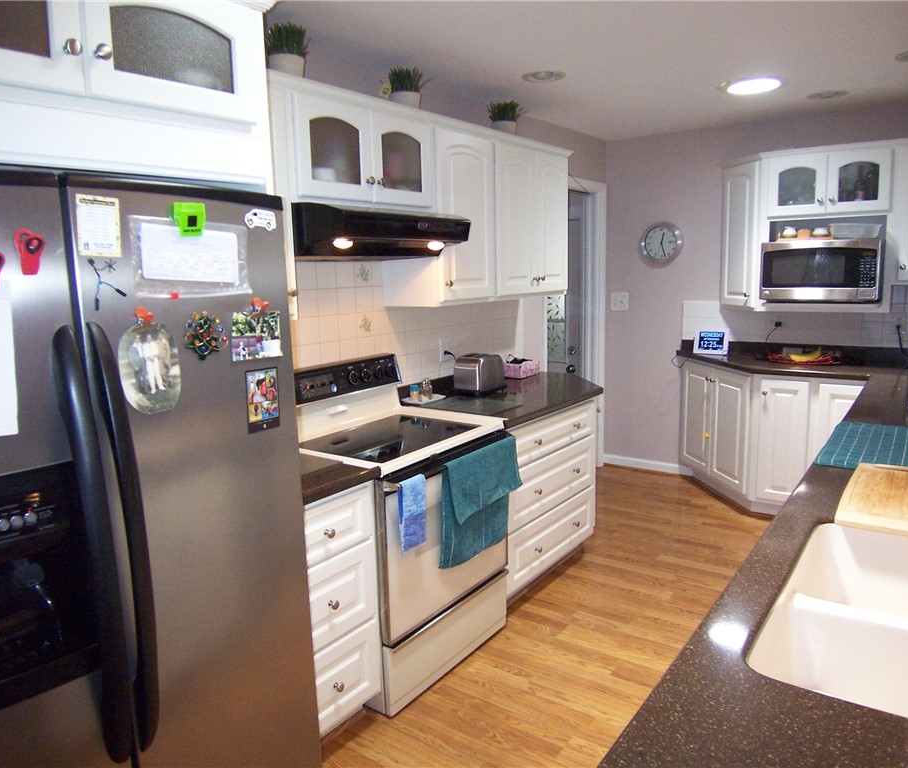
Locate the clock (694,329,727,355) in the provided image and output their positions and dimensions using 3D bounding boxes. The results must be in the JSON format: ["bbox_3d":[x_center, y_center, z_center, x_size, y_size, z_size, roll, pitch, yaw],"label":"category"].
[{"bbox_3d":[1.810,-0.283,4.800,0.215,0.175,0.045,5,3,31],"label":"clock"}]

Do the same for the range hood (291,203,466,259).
[{"bbox_3d":[-0.350,-0.589,2.648,0.495,0.183,0.752,5,12,37],"label":"range hood"}]

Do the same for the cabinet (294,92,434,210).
[{"bbox_3d":[-0.441,-0.856,2.650,0.325,0.367,0.785,6,12,37],"label":"cabinet"}]

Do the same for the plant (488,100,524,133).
[{"bbox_3d":[0.272,-1.328,3.478,0.160,0.210,0.160,6,12,37],"label":"plant"}]

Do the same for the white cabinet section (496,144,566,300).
[{"bbox_3d":[0.298,-0.854,3.666,0.325,0.750,0.755,5,12,36],"label":"white cabinet section"}]

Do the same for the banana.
[{"bbox_3d":[2.162,-0.179,4.189,0.188,0.099,0.059,5,12,37],"label":"banana"}]

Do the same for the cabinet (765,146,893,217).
[{"bbox_3d":[2.262,-1.187,4.094,0.643,0.371,0.337,5,12,37],"label":"cabinet"}]

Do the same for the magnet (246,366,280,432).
[{"bbox_3d":[-0.468,0.040,1.680,0.010,0.152,0.094,5,12,37],"label":"magnet"}]

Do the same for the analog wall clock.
[{"bbox_3d":[1.496,-1.012,4.896,0.302,0.304,0.044,5,12,37],"label":"analog wall clock"}]

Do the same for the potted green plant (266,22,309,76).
[{"bbox_3d":[-0.568,-1.116,2.337,0.139,0.208,0.139,5,12,37],"label":"potted green plant"}]

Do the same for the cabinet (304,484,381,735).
[{"bbox_3d":[-0.640,0.722,2.353,0.630,0.817,0.443,6,12,37],"label":"cabinet"}]

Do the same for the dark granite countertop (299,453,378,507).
[{"bbox_3d":[-0.637,0.299,2.284,0.645,0.040,0.450,6,12,37],"label":"dark granite countertop"}]

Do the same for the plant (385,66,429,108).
[{"bbox_3d":[-0.190,-1.209,2.834,0.153,0.208,0.153,-2,9,0],"label":"plant"}]

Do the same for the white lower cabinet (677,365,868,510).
[{"bbox_3d":[2.003,0.341,4.426,1.257,0.866,0.574,5,12,37],"label":"white lower cabinet"}]

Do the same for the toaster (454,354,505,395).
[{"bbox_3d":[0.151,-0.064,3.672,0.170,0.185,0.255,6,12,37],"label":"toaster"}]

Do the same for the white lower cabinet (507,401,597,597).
[{"bbox_3d":[0.240,0.529,3.452,0.614,0.822,0.871,5,12,37],"label":"white lower cabinet"}]

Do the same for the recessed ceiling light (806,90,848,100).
[{"bbox_3d":[2.038,-1.569,3.713,0.200,0.020,0.200,6,12,37],"label":"recessed ceiling light"}]

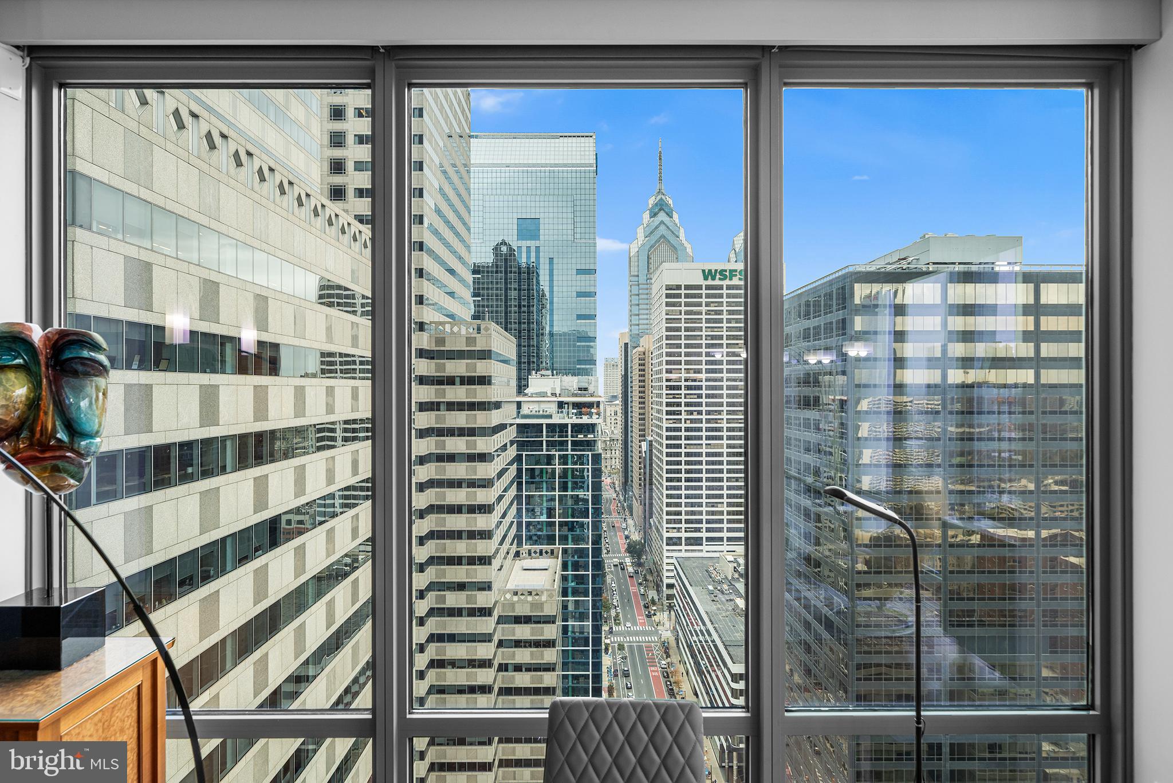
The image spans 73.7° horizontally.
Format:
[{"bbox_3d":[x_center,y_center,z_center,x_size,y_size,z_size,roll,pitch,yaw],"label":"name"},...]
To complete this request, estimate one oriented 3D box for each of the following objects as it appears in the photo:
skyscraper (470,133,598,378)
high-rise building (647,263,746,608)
[{"bbox_3d":[-19.930,3.950,288.500,46.500,186.100,37.000,0,0,0],"label":"skyscraper"},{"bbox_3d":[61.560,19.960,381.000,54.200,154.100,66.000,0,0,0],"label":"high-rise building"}]

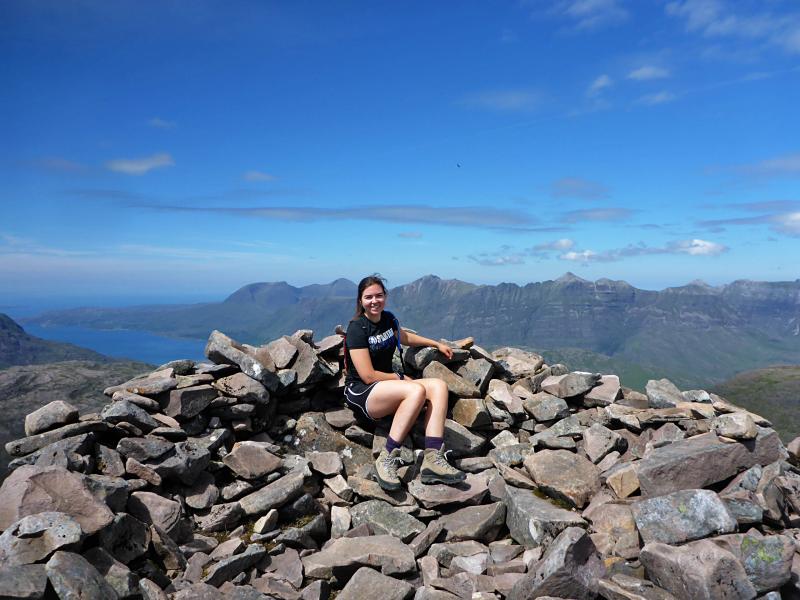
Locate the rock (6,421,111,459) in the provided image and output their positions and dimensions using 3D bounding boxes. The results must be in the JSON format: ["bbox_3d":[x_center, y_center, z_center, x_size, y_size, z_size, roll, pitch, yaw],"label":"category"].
[{"bbox_3d":[-1.869,0.759,3.550,0.500,0.070,0.220,-12,3,-16],"label":"rock"}]

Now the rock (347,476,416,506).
[{"bbox_3d":[-0.086,0.926,3.140,0.330,0.080,0.200,7,15,5],"label":"rock"}]

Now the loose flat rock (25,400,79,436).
[{"bbox_3d":[-1.933,0.655,3.600,0.260,0.130,0.170,-16,7,-19],"label":"loose flat rock"}]

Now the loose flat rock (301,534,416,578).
[{"bbox_3d":[-0.160,1.026,2.600,0.445,0.090,0.200,-2,6,0],"label":"loose flat rock"}]

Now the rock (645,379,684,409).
[{"bbox_3d":[1.590,0.563,3.900,0.215,0.125,0.150,4,26,-8],"label":"rock"}]

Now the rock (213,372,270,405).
[{"bbox_3d":[-0.892,0.498,3.650,0.290,0.080,0.150,15,31,0],"label":"rock"}]

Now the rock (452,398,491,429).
[{"bbox_3d":[0.384,0.614,3.500,0.195,0.155,0.100,-3,-39,0],"label":"rock"}]

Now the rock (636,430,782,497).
[{"bbox_3d":[1.584,0.842,3.350,0.670,0.155,0.260,-15,13,7],"label":"rock"}]

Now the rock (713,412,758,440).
[{"bbox_3d":[1.758,0.662,3.400,0.210,0.110,0.160,3,6,18],"label":"rock"}]

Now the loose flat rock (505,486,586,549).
[{"bbox_3d":[0.710,1.051,3.150,0.350,0.170,0.250,9,18,13],"label":"loose flat rock"}]

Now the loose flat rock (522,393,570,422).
[{"bbox_3d":[0.810,0.599,3.620,0.245,0.100,0.190,5,26,0],"label":"loose flat rock"}]

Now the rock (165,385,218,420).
[{"bbox_3d":[-1.146,0.558,3.550,0.250,0.140,0.200,-10,6,-20],"label":"rock"}]

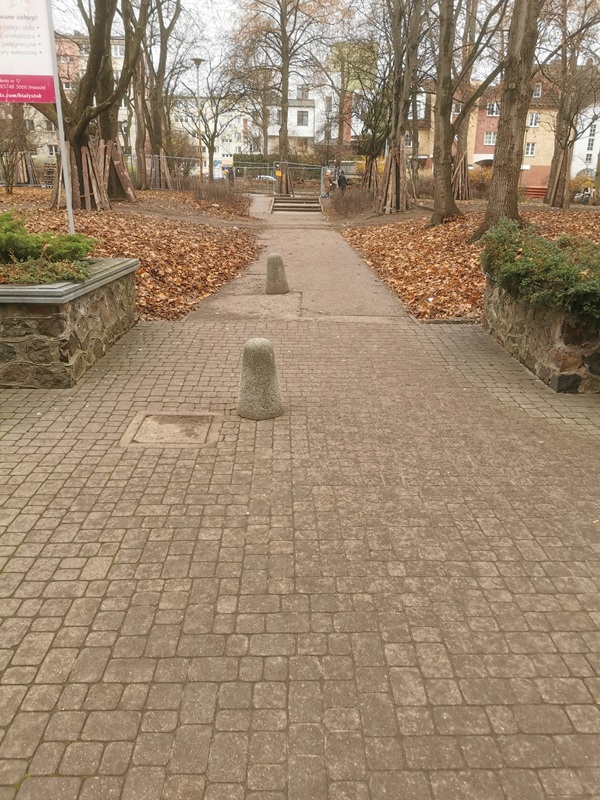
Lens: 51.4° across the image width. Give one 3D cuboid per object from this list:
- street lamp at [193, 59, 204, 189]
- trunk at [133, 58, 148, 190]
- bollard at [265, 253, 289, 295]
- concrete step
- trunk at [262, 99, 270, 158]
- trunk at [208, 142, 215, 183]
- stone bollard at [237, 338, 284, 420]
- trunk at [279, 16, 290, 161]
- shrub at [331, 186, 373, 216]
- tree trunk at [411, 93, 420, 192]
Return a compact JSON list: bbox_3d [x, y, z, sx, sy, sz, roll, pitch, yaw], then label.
[{"bbox_3d":[-3.827,-10.206,23.663,0.500,4.884,0.500,0,20,-1],"label":"street lamp"},{"bbox_3d":[-8.218,-14.101,32.179,0.520,6.257,0.520,0,20,-1],"label":"trunk"},{"bbox_3d":[-0.339,-1.888,9.285,0.346,0.576,0.346,0,20,-1],"label":"bollard"},{"bbox_3d":[-0.166,-10.185,32.649,2.450,0.580,2.800,0,20,-1],"label":"concrete step"},{"bbox_3d":[-2.718,-21.398,50.693,0.500,5.319,0.500,0,20,-1],"label":"trunk"},{"bbox_3d":[-5.522,-14.661,38.975,0.360,2.634,0.360,0,20,-1],"label":"trunk"},{"bbox_3d":[-0.283,-0.178,4.504,0.343,0.554,0.343,0,20,-1],"label":"stone bollard"},{"bbox_3d":[-0.925,-17.846,37.159,0.620,8.695,0.620,0,20,-1],"label":"trunk"},{"bbox_3d":[2.299,-8.859,27.850,1.900,1.150,2.200,0,20,-1],"label":"shrub"},{"bbox_3d":[6.923,-15.373,37.429,0.420,5.551,0.420,0,20,-1],"label":"tree trunk"}]

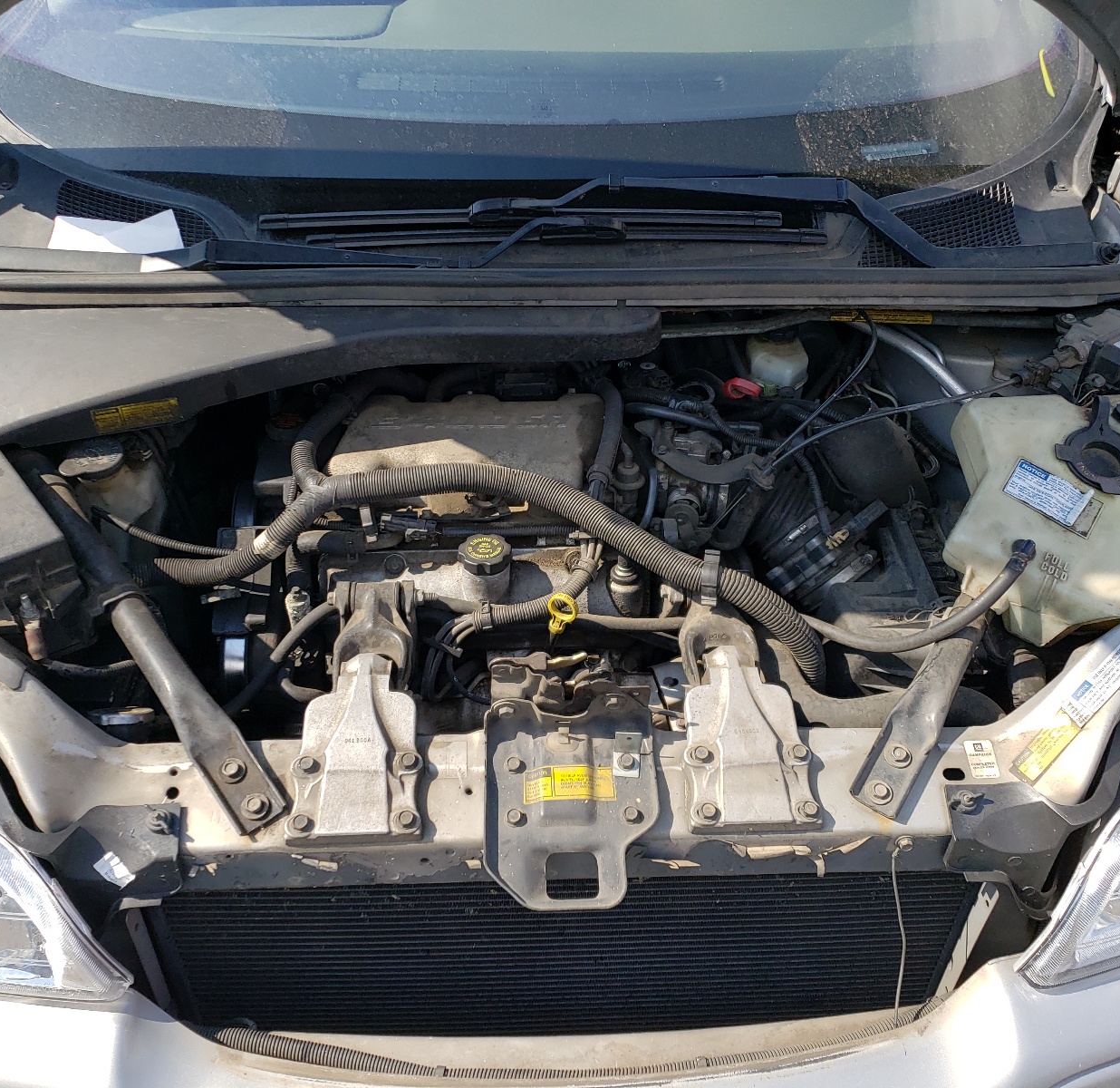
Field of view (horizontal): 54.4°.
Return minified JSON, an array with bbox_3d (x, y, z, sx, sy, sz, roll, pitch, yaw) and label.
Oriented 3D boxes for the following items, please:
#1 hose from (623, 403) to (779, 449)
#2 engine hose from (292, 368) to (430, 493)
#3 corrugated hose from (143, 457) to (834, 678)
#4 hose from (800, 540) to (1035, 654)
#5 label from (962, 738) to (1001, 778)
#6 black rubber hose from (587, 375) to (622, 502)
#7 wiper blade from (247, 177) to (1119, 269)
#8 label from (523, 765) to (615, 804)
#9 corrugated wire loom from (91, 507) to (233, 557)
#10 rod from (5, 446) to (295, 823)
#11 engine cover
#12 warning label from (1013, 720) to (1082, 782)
[{"bbox_3d":[0.154,-0.126,1.188,0.165,0.030,0.035,7,40,7],"label":"hose"},{"bbox_3d":[-0.225,-0.127,1.213,0.125,0.050,0.220,0,41,0],"label":"engine hose"},{"bbox_3d":[-0.080,0.019,1.062,0.670,0.150,0.145,5,40,4],"label":"corrugated hose"},{"bbox_3d":[0.357,0.052,1.086,0.225,0.085,0.075,0,41,0],"label":"hose"},{"bbox_3d":[0.371,0.189,0.956,0.025,0.002,0.037,3,47,1],"label":"label"},{"bbox_3d":[0.051,-0.115,1.200,0.038,0.042,0.190,4,44,4],"label":"black rubber hose"},{"bbox_3d":[0.144,-0.377,1.275,0.965,0.050,0.105,-1,59,-2],"label":"wiper blade"},{"bbox_3d":[0.009,0.208,0.943,0.079,0.008,0.038,-1,48,-3],"label":"label"},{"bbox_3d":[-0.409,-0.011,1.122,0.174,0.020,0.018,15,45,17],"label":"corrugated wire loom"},{"bbox_3d":[-0.435,0.069,1.094,0.055,0.052,0.602,-27,52,-28],"label":"rod"},{"bbox_3d":[-0.095,-0.098,1.167,0.280,0.075,0.155,-1,40,-2],"label":"engine cover"},{"bbox_3d":[0.436,0.184,0.977,0.084,0.003,0.025,-32,50,-24],"label":"warning label"}]

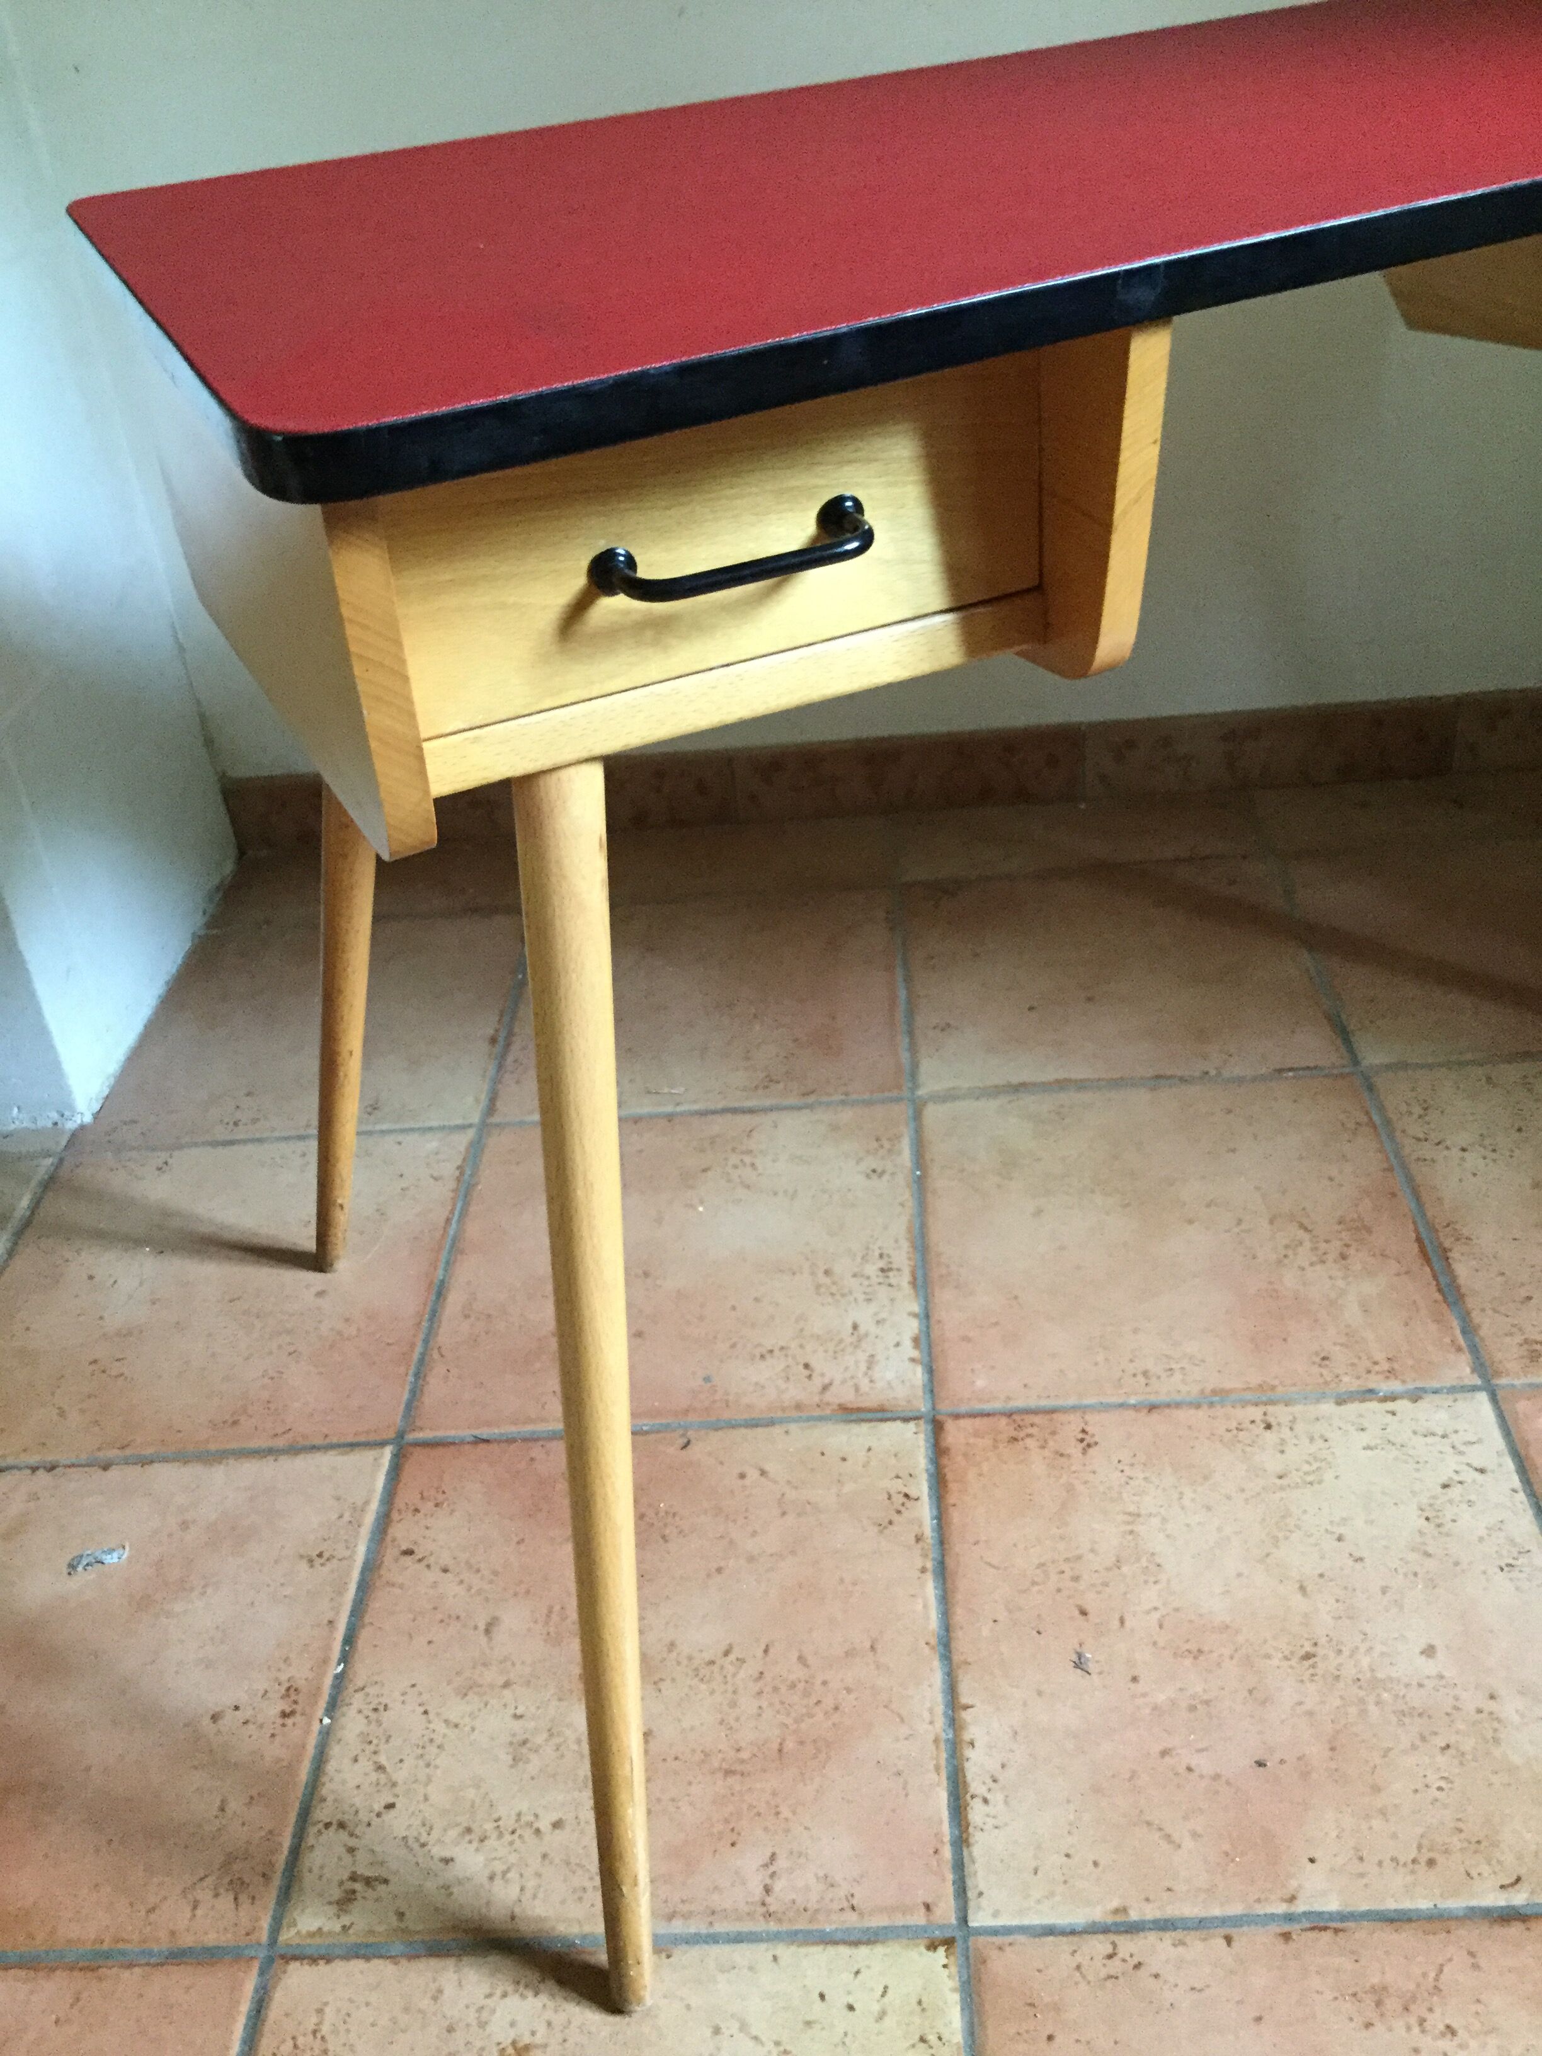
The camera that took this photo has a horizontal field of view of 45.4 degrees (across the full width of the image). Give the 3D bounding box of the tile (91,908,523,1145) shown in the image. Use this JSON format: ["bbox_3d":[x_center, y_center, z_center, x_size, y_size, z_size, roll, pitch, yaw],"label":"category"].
[{"bbox_3d":[-0.393,-0.001,1.625,0.330,0.012,0.332,-4,34,4],"label":"tile"}]

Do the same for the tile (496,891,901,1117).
[{"bbox_3d":[-0.055,-0.023,1.600,0.336,0.012,0.332,-4,34,4],"label":"tile"}]

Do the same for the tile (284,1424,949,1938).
[{"bbox_3d":[-0.073,0.353,1.036,0.336,0.012,0.332,-4,34,4],"label":"tile"}]

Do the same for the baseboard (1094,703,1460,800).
[{"bbox_3d":[0.485,-0.275,1.798,0.349,0.085,0.011,-4,34,4],"label":"baseboard"}]

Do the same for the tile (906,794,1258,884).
[{"bbox_3d":[0.292,-0.180,1.777,0.336,0.012,0.142,-4,34,4],"label":"tile"}]

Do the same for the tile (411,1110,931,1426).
[{"bbox_3d":[-0.064,0.165,1.318,0.336,0.012,0.332,-4,34,4],"label":"tile"}]

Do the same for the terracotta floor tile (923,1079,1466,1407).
[{"bbox_3d":[0.277,0.143,1.293,0.336,0.012,0.332,-4,34,4],"label":"terracotta floor tile"}]

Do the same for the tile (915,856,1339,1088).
[{"bbox_3d":[0.285,-0.045,1.574,0.336,0.012,0.332,-4,34,4],"label":"tile"}]

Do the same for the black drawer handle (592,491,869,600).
[{"bbox_3d":[-0.009,-0.164,0.641,0.105,0.017,0.029,-18,35,-16],"label":"black drawer handle"}]

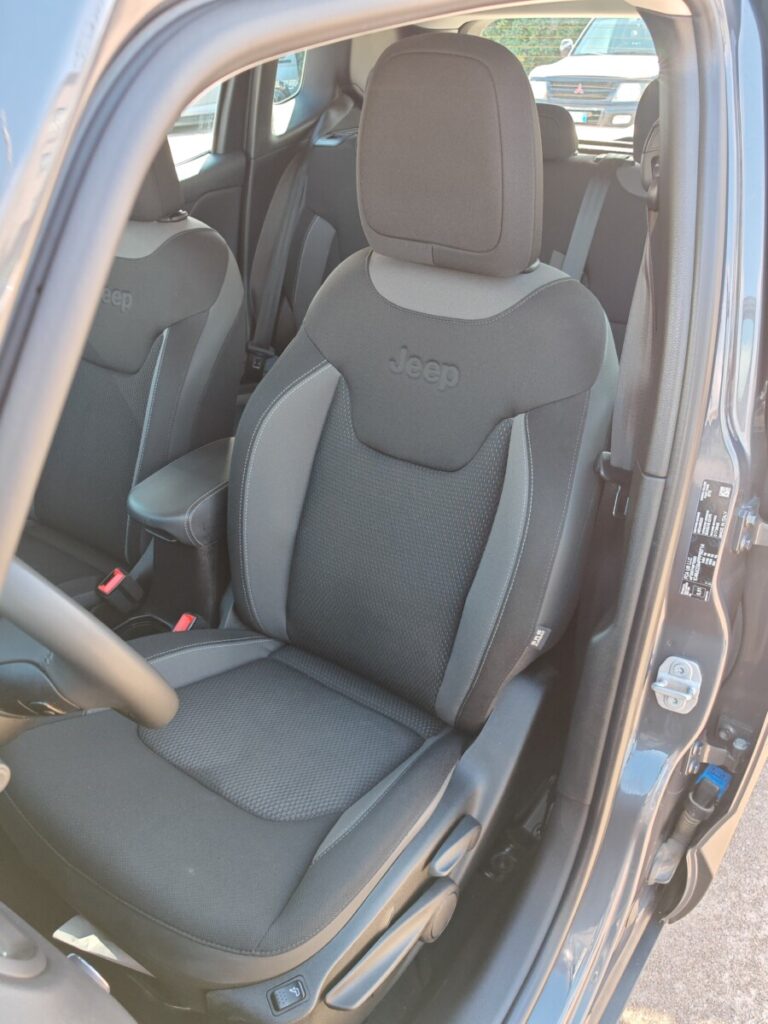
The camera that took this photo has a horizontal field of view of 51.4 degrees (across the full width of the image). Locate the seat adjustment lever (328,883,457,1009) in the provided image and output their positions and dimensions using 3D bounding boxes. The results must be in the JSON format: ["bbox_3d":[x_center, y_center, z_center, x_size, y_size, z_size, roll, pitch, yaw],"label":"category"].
[{"bbox_3d":[0.019,0.527,0.985,0.045,0.085,0.260,18,19,29],"label":"seat adjustment lever"}]

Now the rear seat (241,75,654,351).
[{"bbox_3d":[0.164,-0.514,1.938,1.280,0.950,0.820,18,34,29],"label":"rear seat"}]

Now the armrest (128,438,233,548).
[{"bbox_3d":[-0.289,-0.050,1.429,0.150,0.085,0.320,18,34,29],"label":"armrest"}]

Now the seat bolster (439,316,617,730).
[{"bbox_3d":[0.217,0.031,1.198,0.125,0.600,0.190,18,14,29],"label":"seat bolster"}]

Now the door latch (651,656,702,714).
[{"bbox_3d":[0.395,0.235,1.079,0.052,0.076,0.033,12,32,21],"label":"door latch"}]

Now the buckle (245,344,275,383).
[{"bbox_3d":[-0.362,-0.423,2.301,0.075,0.105,0.035,18,34,29],"label":"buckle"}]

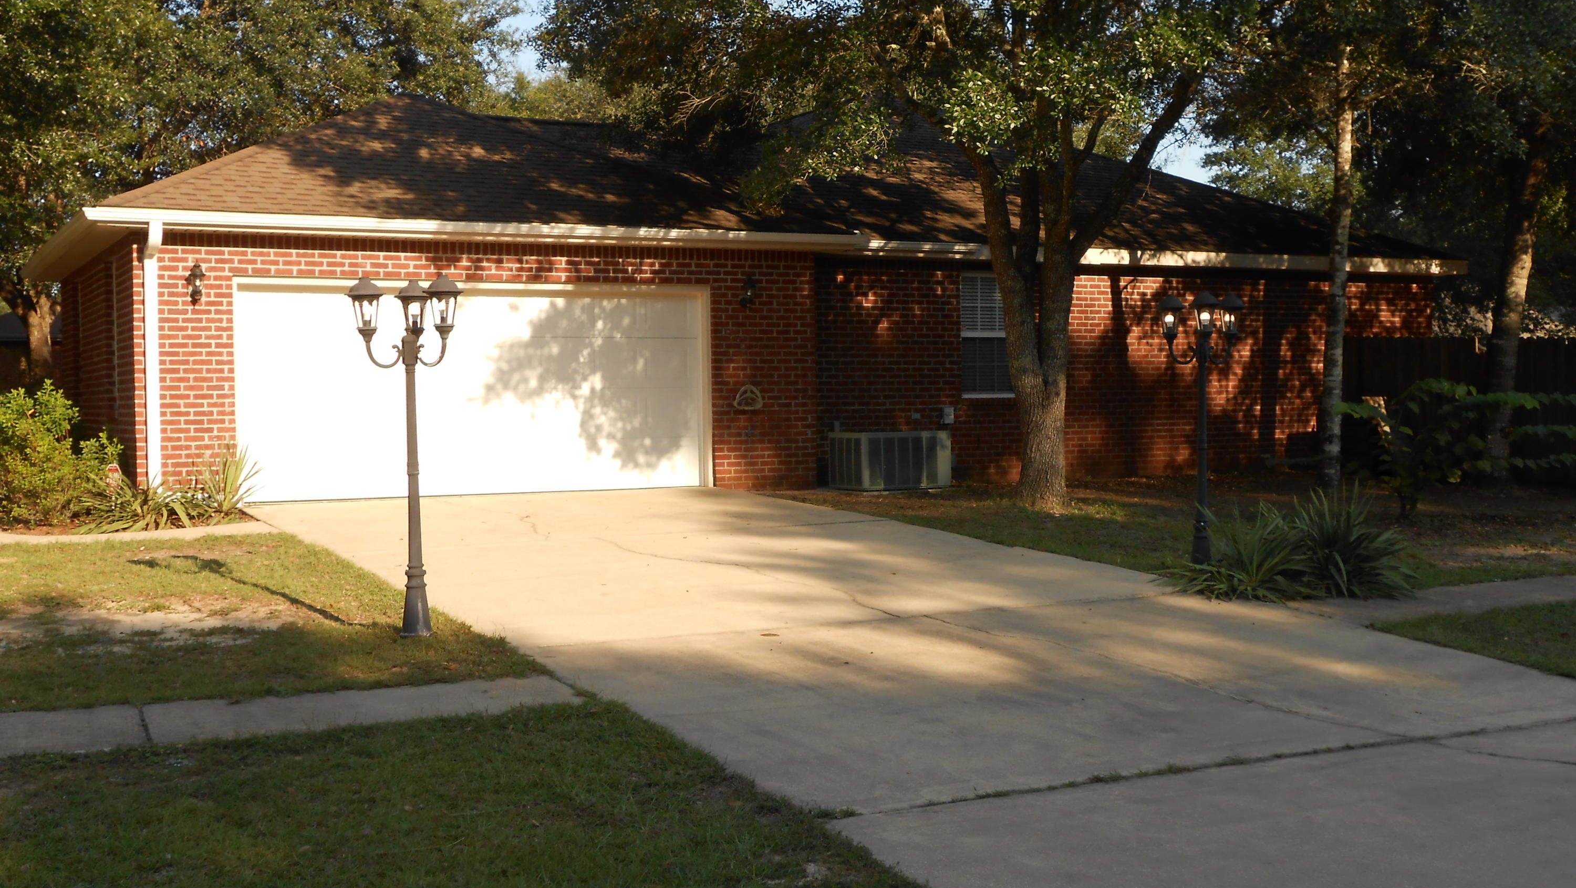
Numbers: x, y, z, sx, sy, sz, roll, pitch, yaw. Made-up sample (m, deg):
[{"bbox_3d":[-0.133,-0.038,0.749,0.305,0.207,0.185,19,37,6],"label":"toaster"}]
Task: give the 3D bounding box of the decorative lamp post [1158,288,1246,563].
[{"bbox_3d":[3.098,-0.111,12.963,0.660,2.020,0.620,-1,2,-7],"label":"decorative lamp post"}]

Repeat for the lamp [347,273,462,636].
[{"bbox_3d":[-2.164,0.065,9.873,0.660,2.020,0.620,-1,2,7],"label":"lamp"}]

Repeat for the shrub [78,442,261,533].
[{"bbox_3d":[-5.516,0.381,15.516,1.700,0.680,1.050,-1,2,-27],"label":"shrub"}]

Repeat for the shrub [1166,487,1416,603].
[{"bbox_3d":[3.503,0.688,12.049,1.650,0.740,1.100,-1,2,-20],"label":"shrub"}]

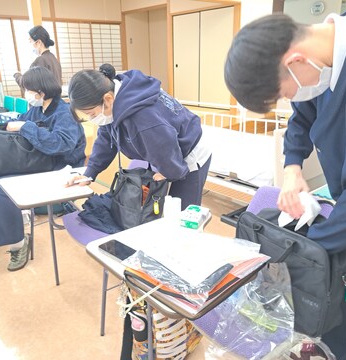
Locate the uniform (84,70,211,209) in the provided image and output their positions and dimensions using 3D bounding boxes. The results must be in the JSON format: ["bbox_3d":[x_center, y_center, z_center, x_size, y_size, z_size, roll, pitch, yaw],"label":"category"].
[{"bbox_3d":[-0.130,0.011,1.825,0.640,1.140,0.500,-5,20,-11],"label":"uniform"}]

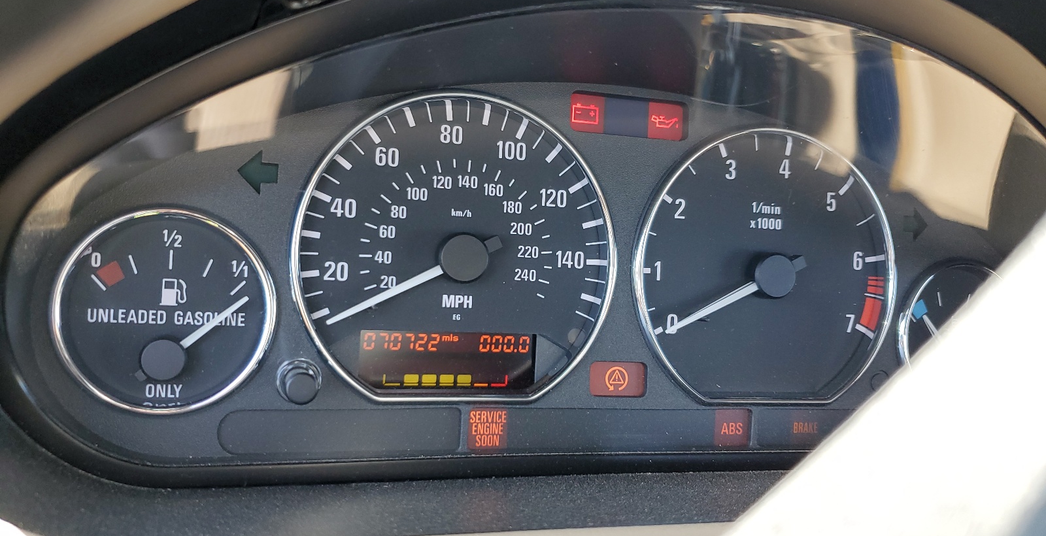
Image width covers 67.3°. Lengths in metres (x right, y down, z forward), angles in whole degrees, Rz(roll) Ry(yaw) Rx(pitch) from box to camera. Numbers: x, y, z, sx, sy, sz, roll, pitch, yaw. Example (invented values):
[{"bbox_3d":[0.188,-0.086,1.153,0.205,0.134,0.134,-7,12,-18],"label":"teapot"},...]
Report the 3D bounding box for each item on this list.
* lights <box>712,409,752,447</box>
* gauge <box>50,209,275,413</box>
[{"bbox_3d":[0.065,0.050,0.246,0.013,0.013,0.003,3,1,-15],"label":"lights"},{"bbox_3d":[-0.092,0.011,0.205,0.052,0.052,0.013,3,1,-15],"label":"gauge"}]

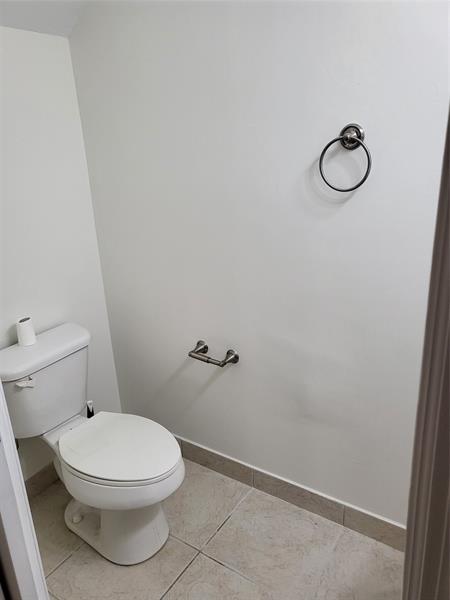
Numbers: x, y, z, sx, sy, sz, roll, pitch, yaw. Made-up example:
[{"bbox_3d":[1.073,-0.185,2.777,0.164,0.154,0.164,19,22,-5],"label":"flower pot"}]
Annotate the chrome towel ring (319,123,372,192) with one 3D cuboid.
[{"bbox_3d":[0.360,-0.416,1.324,0.156,0.190,0.067,9,21,34],"label":"chrome towel ring"}]

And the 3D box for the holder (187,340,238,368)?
[{"bbox_3d":[-0.053,0.232,1.846,0.213,0.063,0.087,9,21,34],"label":"holder"}]

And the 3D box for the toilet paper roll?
[{"bbox_3d":[-0.810,0.129,1.833,0.064,0.102,0.064,-3,18,1],"label":"toilet paper roll"}]

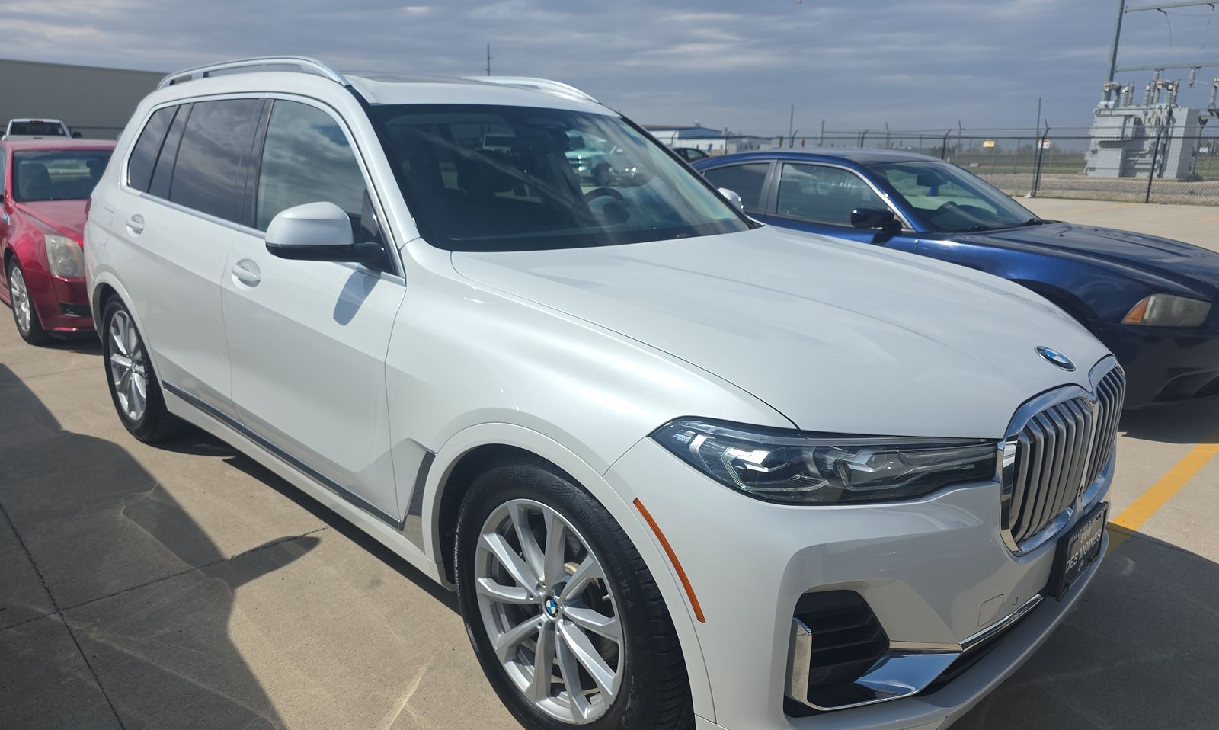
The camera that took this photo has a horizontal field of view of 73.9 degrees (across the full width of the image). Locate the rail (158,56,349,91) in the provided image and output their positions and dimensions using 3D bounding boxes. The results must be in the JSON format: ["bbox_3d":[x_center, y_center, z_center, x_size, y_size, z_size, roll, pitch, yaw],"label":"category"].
[{"bbox_3d":[-1.627,-1.230,3.477,2.040,0.140,0.080,15,20,42],"label":"rail"}]

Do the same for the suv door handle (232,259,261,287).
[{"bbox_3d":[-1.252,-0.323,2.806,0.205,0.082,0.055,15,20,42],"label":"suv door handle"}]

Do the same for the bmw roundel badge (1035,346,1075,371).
[{"bbox_3d":[1.072,-0.015,1.947,0.098,0.014,0.098,-14,46,-44],"label":"bmw roundel badge"}]

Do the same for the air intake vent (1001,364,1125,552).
[{"bbox_3d":[1.117,0.194,1.953,0.110,0.390,0.755,15,20,42],"label":"air intake vent"}]

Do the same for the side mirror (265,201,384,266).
[{"bbox_3d":[-0.821,-0.373,2.343,0.230,0.200,0.260,15,20,42],"label":"side mirror"}]

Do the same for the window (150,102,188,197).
[{"bbox_3d":[-1.878,-0.922,3.479,0.240,0.415,0.040,15,-3,42],"label":"window"}]

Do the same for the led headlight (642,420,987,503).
[{"bbox_3d":[0.455,0.185,1.652,0.740,0.178,0.133,0,15,-4],"label":"led headlight"}]

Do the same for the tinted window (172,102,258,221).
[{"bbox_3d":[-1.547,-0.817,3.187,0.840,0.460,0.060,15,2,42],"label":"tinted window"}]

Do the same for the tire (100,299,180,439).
[{"bbox_3d":[-2.297,-0.015,4.106,0.785,0.785,0.280,15,20,42],"label":"tire"}]

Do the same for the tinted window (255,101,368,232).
[{"bbox_3d":[-0.957,-0.635,2.645,0.870,0.480,0.055,15,1,42],"label":"tinted window"}]

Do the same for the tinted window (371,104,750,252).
[{"bbox_3d":[-0.121,-0.694,2.972,1.530,0.120,0.820,-14,55,-44],"label":"tinted window"}]

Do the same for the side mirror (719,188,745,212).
[{"bbox_3d":[0.554,-0.711,3.727,0.220,0.190,0.250,15,20,42],"label":"side mirror"}]

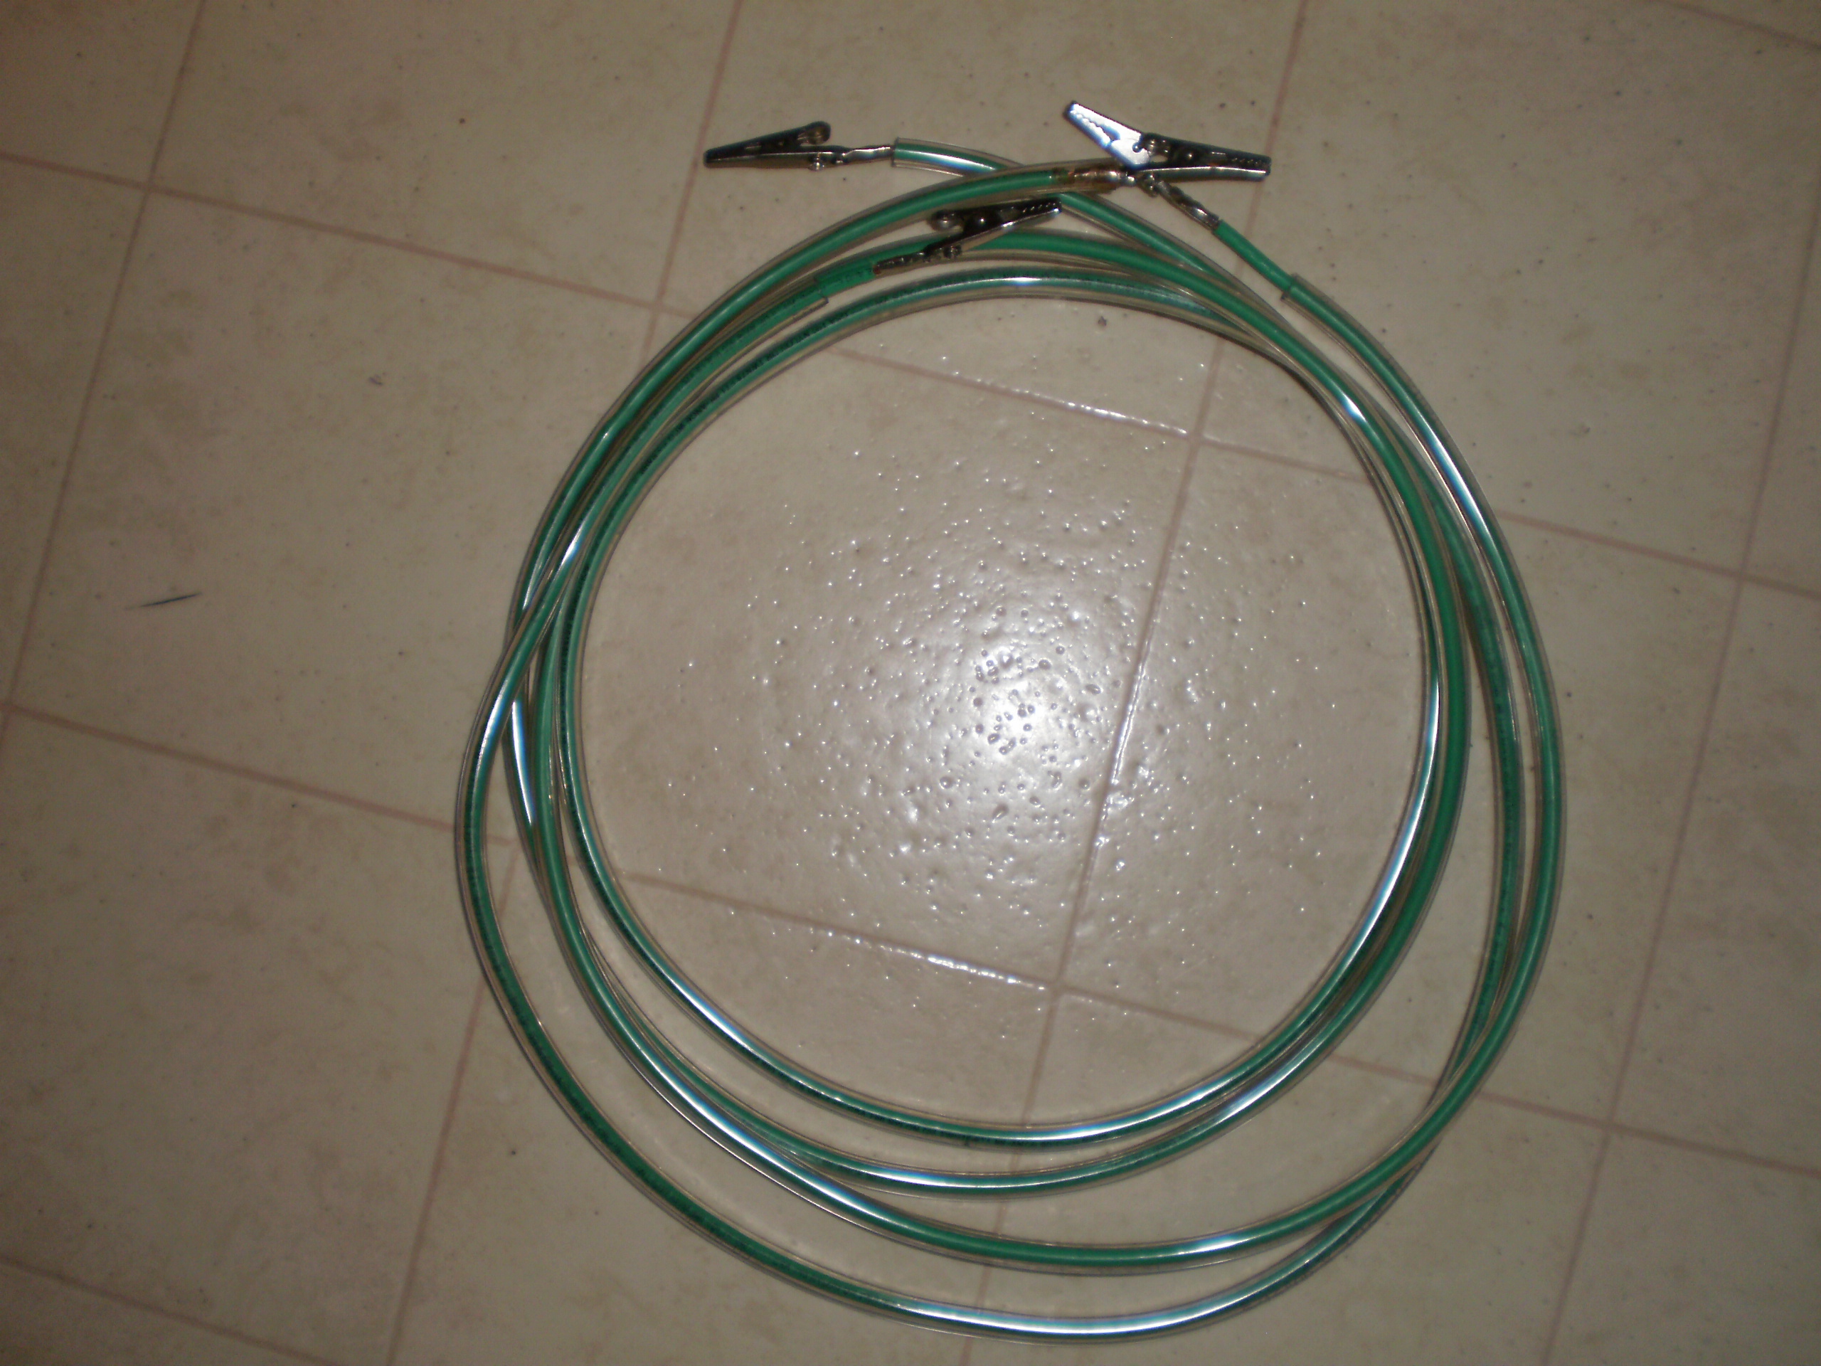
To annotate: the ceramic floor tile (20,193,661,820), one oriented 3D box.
[{"bbox_3d":[-0.164,-0.049,0.542,0.151,0.008,0.151,14,89,3],"label":"ceramic floor tile"}]

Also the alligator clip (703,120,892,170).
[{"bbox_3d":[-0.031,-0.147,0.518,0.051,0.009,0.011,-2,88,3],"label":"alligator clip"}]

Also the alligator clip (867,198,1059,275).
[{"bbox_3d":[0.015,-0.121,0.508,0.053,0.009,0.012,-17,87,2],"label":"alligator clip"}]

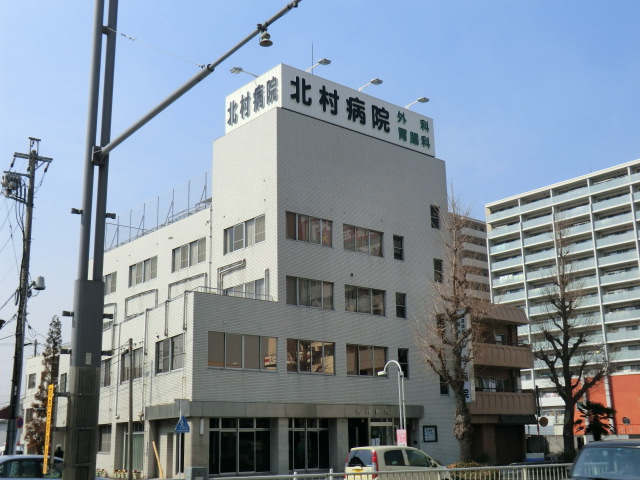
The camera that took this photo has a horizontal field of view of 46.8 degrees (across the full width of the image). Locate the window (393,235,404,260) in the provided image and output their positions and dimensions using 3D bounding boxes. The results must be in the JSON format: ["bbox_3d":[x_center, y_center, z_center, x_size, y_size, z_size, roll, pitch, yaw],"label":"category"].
[{"bbox_3d":[4.566,0.478,43.385,0.813,1.430,0.150,11,-19,-39],"label":"window"}]

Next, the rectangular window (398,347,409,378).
[{"bbox_3d":[5.075,7.510,45.118,0.889,1.807,0.150,11,-20,-38],"label":"rectangular window"}]

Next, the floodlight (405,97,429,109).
[{"bbox_3d":[6.490,-9.161,49.743,0.420,0.400,2.094,11,-20,-38],"label":"floodlight"}]

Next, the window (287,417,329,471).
[{"bbox_3d":[-0.594,11.051,40.184,2.789,2.705,0.150,11,-20,-38],"label":"window"}]

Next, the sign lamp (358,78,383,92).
[{"bbox_3d":[3.191,-9.760,47.090,0.420,0.400,2.148,11,-20,-38],"label":"sign lamp"}]

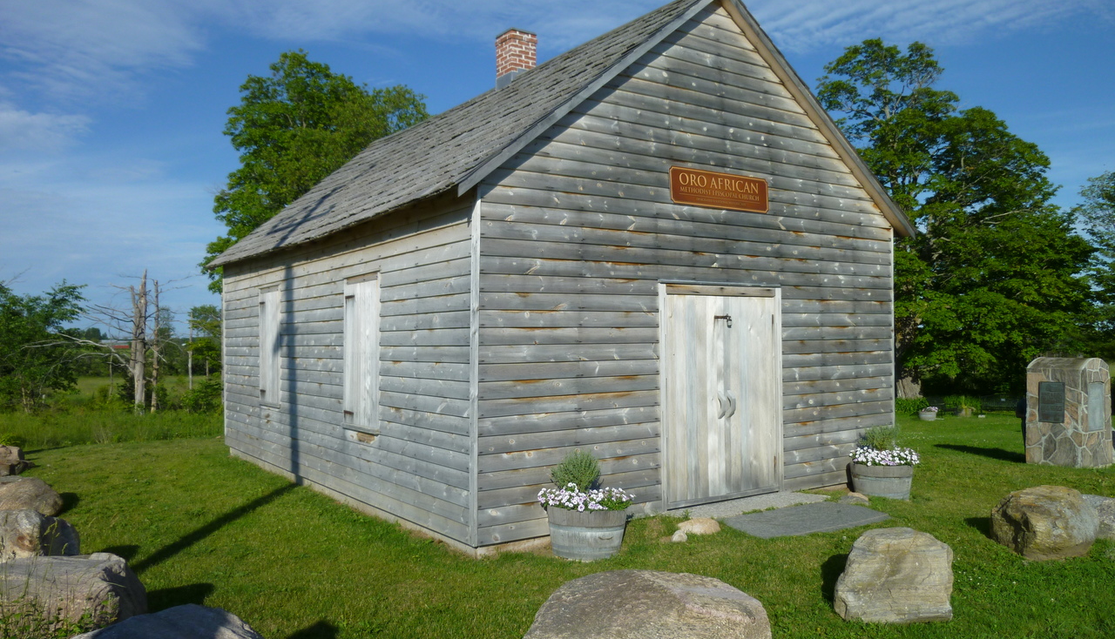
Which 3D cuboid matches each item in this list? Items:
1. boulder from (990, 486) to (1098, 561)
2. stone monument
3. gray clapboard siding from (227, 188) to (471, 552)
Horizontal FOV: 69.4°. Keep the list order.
[{"bbox_3d":[3.909,1.623,6.483,0.750,0.490,0.660,-1,-2,31],"label":"boulder"},{"bbox_3d":[7.242,1.273,11.435,0.840,1.500,0.700,1,-2,-33],"label":"stone monument"},{"bbox_3d":[-3.171,0.462,10.206,0.120,3.036,8.910,1,-2,-35],"label":"gray clapboard siding"}]

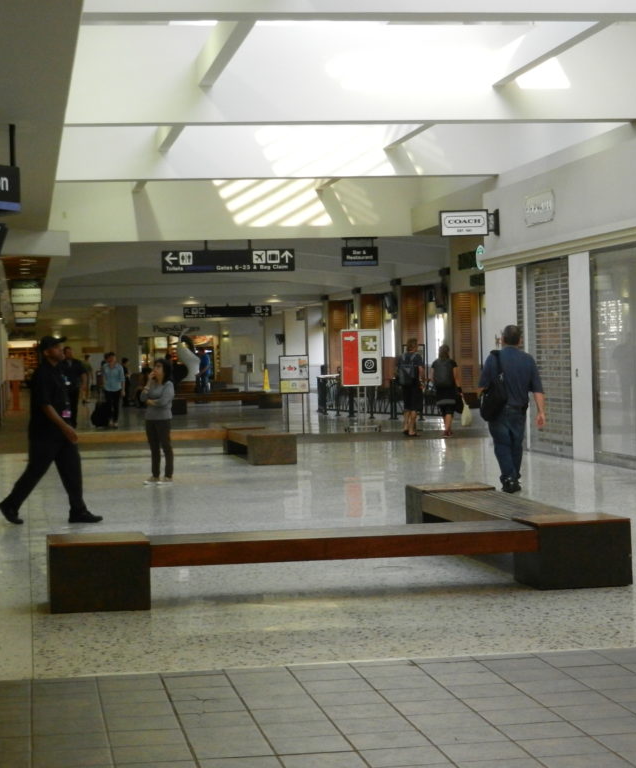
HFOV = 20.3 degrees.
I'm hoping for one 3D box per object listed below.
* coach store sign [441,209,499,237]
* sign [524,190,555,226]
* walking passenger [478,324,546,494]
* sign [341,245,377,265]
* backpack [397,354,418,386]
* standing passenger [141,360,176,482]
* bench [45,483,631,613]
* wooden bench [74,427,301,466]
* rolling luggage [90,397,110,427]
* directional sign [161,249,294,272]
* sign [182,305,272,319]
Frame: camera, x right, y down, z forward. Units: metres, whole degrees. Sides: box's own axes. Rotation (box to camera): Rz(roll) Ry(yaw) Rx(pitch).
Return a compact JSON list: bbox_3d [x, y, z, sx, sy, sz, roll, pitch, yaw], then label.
[{"bbox_3d":[2.358,-2.505,27.620,0.900,0.430,0.110,-2,1,-9],"label":"coach store sign"},{"bbox_3d":[3.099,-2.472,25.024,0.060,0.400,1.340,-2,1,-9],"label":"sign"},{"bbox_3d":[2.076,0.268,18.992,0.660,1.760,0.480,-2,1,-5],"label":"walking passenger"},{"bbox_3d":[0.804,-2.400,33.546,0.693,0.360,0.100,-2,1,-9],"label":"sign"},{"bbox_3d":[1.652,-0.258,32.650,0.360,0.560,0.220,-1,1,12],"label":"backpack"},{"bbox_3d":[-1.991,0.451,21.908,0.350,1.540,0.430,-2,1,-44],"label":"standing passenger"},{"bbox_3d":[-0.126,1.107,12.731,3.650,0.415,3.610,-2,1,-10],"label":"bench"},{"bbox_3d":[-2.357,0.937,25.970,3.618,0.416,3.458,-2,1,-9],"label":"wooden bench"},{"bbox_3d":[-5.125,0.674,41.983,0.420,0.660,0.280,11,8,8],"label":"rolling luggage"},{"bbox_3d":[-1.659,-2.286,33.143,2.488,0.405,0.120,-2,1,-9],"label":"directional sign"},{"bbox_3d":[-3.288,-2.638,64.795,3.248,0.410,0.140,-2,1,-9],"label":"sign"}]

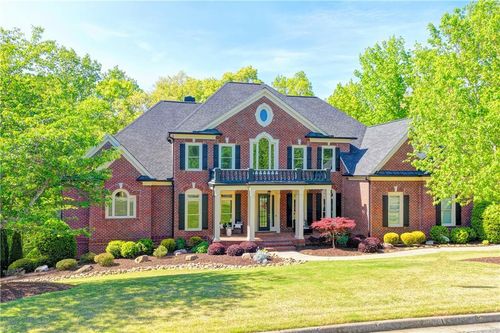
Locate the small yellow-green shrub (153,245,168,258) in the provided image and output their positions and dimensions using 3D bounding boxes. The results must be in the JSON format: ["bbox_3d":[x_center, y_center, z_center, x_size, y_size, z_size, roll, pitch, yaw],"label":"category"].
[{"bbox_3d":[-4.743,4.466,20.600,0.770,0.650,0.750,0,-2,0],"label":"small yellow-green shrub"}]

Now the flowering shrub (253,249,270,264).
[{"bbox_3d":[0.571,4.380,19.300,0.840,0.720,0.800,0,-2,0],"label":"flowering shrub"}]

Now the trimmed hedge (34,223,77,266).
[{"bbox_3d":[-10.155,4.038,20.400,1.980,2.150,1.900,0,-2,0],"label":"trimmed hedge"}]

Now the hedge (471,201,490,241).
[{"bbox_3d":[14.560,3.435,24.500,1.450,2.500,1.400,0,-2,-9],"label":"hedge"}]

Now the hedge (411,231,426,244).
[{"bbox_3d":[10.032,4.249,23.100,0.920,0.760,0.900,0,-2,-9],"label":"hedge"}]

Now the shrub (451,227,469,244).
[{"bbox_3d":[12.804,4.219,23.700,1.100,0.980,1.050,0,-2,-9],"label":"shrub"}]

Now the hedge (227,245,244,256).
[{"bbox_3d":[-0.756,4.400,20.700,0.940,0.610,0.920,0,-2,0],"label":"hedge"}]

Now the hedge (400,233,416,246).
[{"bbox_3d":[9.338,4.282,22.800,0.930,0.740,0.900,0,-2,-9],"label":"hedge"}]

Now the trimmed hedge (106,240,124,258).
[{"bbox_3d":[-7.197,4.419,20.800,0.920,0.880,0.900,0,-2,0],"label":"trimmed hedge"}]

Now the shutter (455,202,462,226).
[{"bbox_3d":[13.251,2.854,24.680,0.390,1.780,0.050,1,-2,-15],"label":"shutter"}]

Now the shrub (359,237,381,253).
[{"bbox_3d":[6.657,4.368,21.600,1.250,0.860,1.200,0,-2,-9],"label":"shrub"}]

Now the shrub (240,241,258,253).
[{"bbox_3d":[-0.028,4.432,21.400,1.000,0.660,0.950,0,-2,-9],"label":"shrub"}]

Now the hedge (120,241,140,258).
[{"bbox_3d":[-6.395,4.424,20.800,0.900,0.830,0.880,0,-2,0],"label":"hedge"}]

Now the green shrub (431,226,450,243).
[{"bbox_3d":[11.487,4.082,23.500,1.120,0.950,1.080,0,-2,0],"label":"green shrub"}]

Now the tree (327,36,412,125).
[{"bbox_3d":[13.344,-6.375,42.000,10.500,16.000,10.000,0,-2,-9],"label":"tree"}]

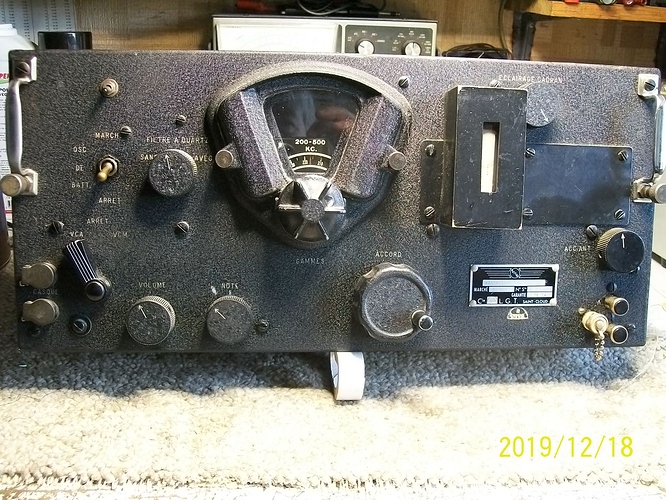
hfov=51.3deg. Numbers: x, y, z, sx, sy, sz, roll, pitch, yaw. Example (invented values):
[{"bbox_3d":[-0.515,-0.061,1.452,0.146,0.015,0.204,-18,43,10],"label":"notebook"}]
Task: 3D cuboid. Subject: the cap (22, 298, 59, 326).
[{"bbox_3d":[-0.210,0.045,0.500,0.022,0.018,0.010,0,6,-5],"label":"cap"}]

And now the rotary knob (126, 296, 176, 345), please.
[{"bbox_3d":[-0.128,0.050,0.487,0.033,0.033,0.013,0,6,-5],"label":"rotary knob"}]

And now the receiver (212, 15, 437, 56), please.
[{"bbox_3d":[-0.016,-0.256,0.998,0.302,0.127,0.125,0,6,-5],"label":"receiver"}]

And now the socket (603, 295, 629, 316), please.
[{"bbox_3d":[0.207,0.040,0.509,0.013,0.013,0.021,0,6,-5],"label":"socket"}]

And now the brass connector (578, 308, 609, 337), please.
[{"bbox_3d":[0.200,0.056,0.531,0.013,0.015,0.020,0,6,-5],"label":"brass connector"}]

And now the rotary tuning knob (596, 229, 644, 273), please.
[{"bbox_3d":[0.211,0.001,0.509,0.033,0.033,0.013,0,6,-5],"label":"rotary tuning knob"}]

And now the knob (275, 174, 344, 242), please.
[{"bbox_3d":[-0.015,-0.029,0.490,0.046,0.046,0.026,0,6,-5],"label":"knob"}]

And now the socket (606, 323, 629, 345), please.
[{"bbox_3d":[0.207,0.061,0.511,0.013,0.013,0.021,0,6,-5],"label":"socket"}]

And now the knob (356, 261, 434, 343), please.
[{"bbox_3d":[0.045,0.038,0.489,0.056,0.056,0.035,0,6,-5],"label":"knob"}]

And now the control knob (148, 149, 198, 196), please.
[{"bbox_3d":[-0.110,-0.052,0.478,0.033,0.033,0.013,0,6,-5],"label":"control knob"}]

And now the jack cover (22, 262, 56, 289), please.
[{"bbox_3d":[-0.211,0.018,0.497,0.022,0.018,0.010,0,6,-5],"label":"jack cover"}]

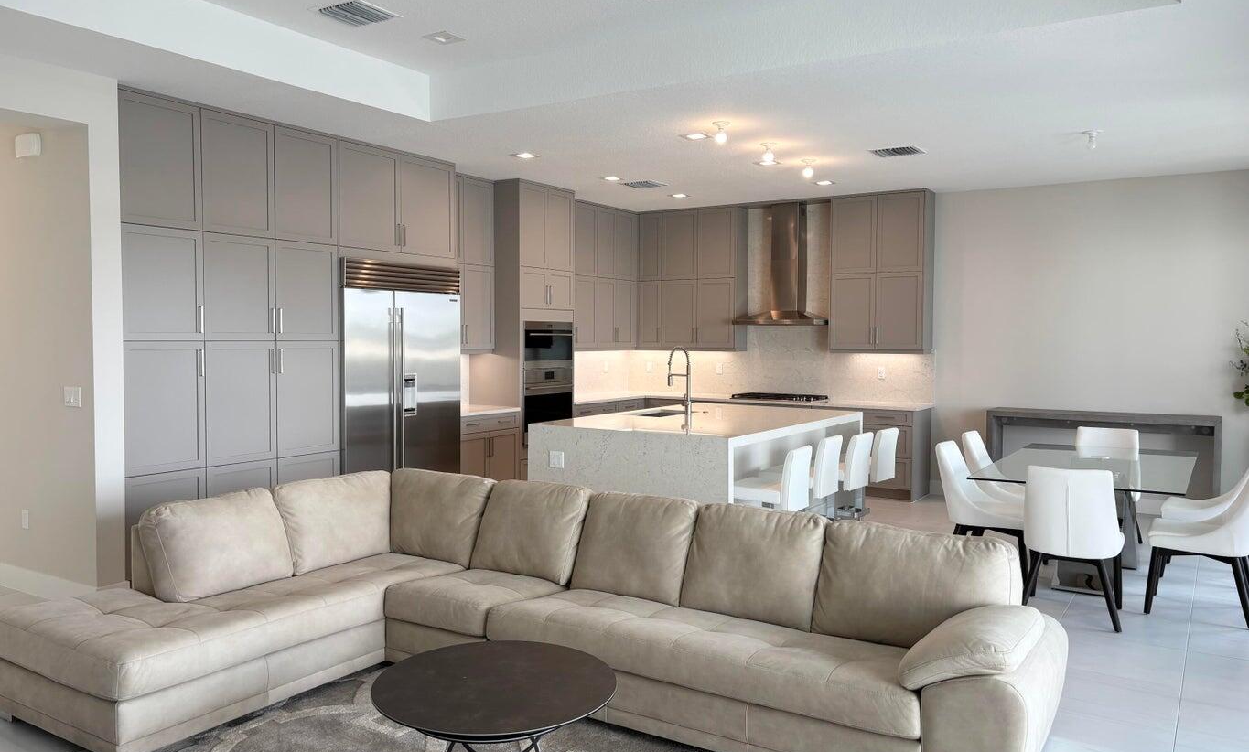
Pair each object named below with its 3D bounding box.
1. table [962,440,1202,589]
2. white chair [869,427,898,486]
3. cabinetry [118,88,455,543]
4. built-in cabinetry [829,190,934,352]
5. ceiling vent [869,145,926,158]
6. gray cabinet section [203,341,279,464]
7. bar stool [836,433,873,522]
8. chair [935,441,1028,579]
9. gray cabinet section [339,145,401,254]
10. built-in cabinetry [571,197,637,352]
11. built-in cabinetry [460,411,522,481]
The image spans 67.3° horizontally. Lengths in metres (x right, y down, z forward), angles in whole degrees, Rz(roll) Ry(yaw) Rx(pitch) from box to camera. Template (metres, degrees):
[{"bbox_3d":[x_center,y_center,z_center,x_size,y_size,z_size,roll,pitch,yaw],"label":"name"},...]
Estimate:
[{"bbox_3d":[3.076,0.957,6.166,1.110,0.750,2.220,2,3,33],"label":"table"},{"bbox_3d":[2.097,0.846,8.217,0.460,0.800,0.430,2,3,33],"label":"white chair"},{"bbox_3d":[-2.455,-0.234,6.916,0.640,3.033,2.877,2,3,33],"label":"cabinetry"},{"bbox_3d":[2.612,-1.038,9.583,0.986,1.600,0.330,2,3,33],"label":"built-in cabinetry"},{"bbox_3d":[2.139,-1.745,7.323,0.360,0.035,0.300,2,3,33],"label":"ceiling vent"},{"bbox_3d":[-2.814,0.169,6.453,0.600,0.819,0.544,2,3,33],"label":"gray cabinet section"},{"bbox_3d":[1.646,0.855,7.439,0.480,0.840,0.430,2,3,33],"label":"bar stool"},{"bbox_3d":[2.392,0.895,6.151,0.600,0.870,0.510,2,3,33],"label":"chair"},{"bbox_3d":[-2.196,-1.367,7.341,0.600,0.777,0.620,2,3,33],"label":"gray cabinet section"},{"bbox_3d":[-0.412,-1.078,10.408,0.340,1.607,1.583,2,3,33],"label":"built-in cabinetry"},{"bbox_3d":[-1.489,0.767,8.562,0.650,0.900,0.920,2,3,33],"label":"built-in cabinetry"}]

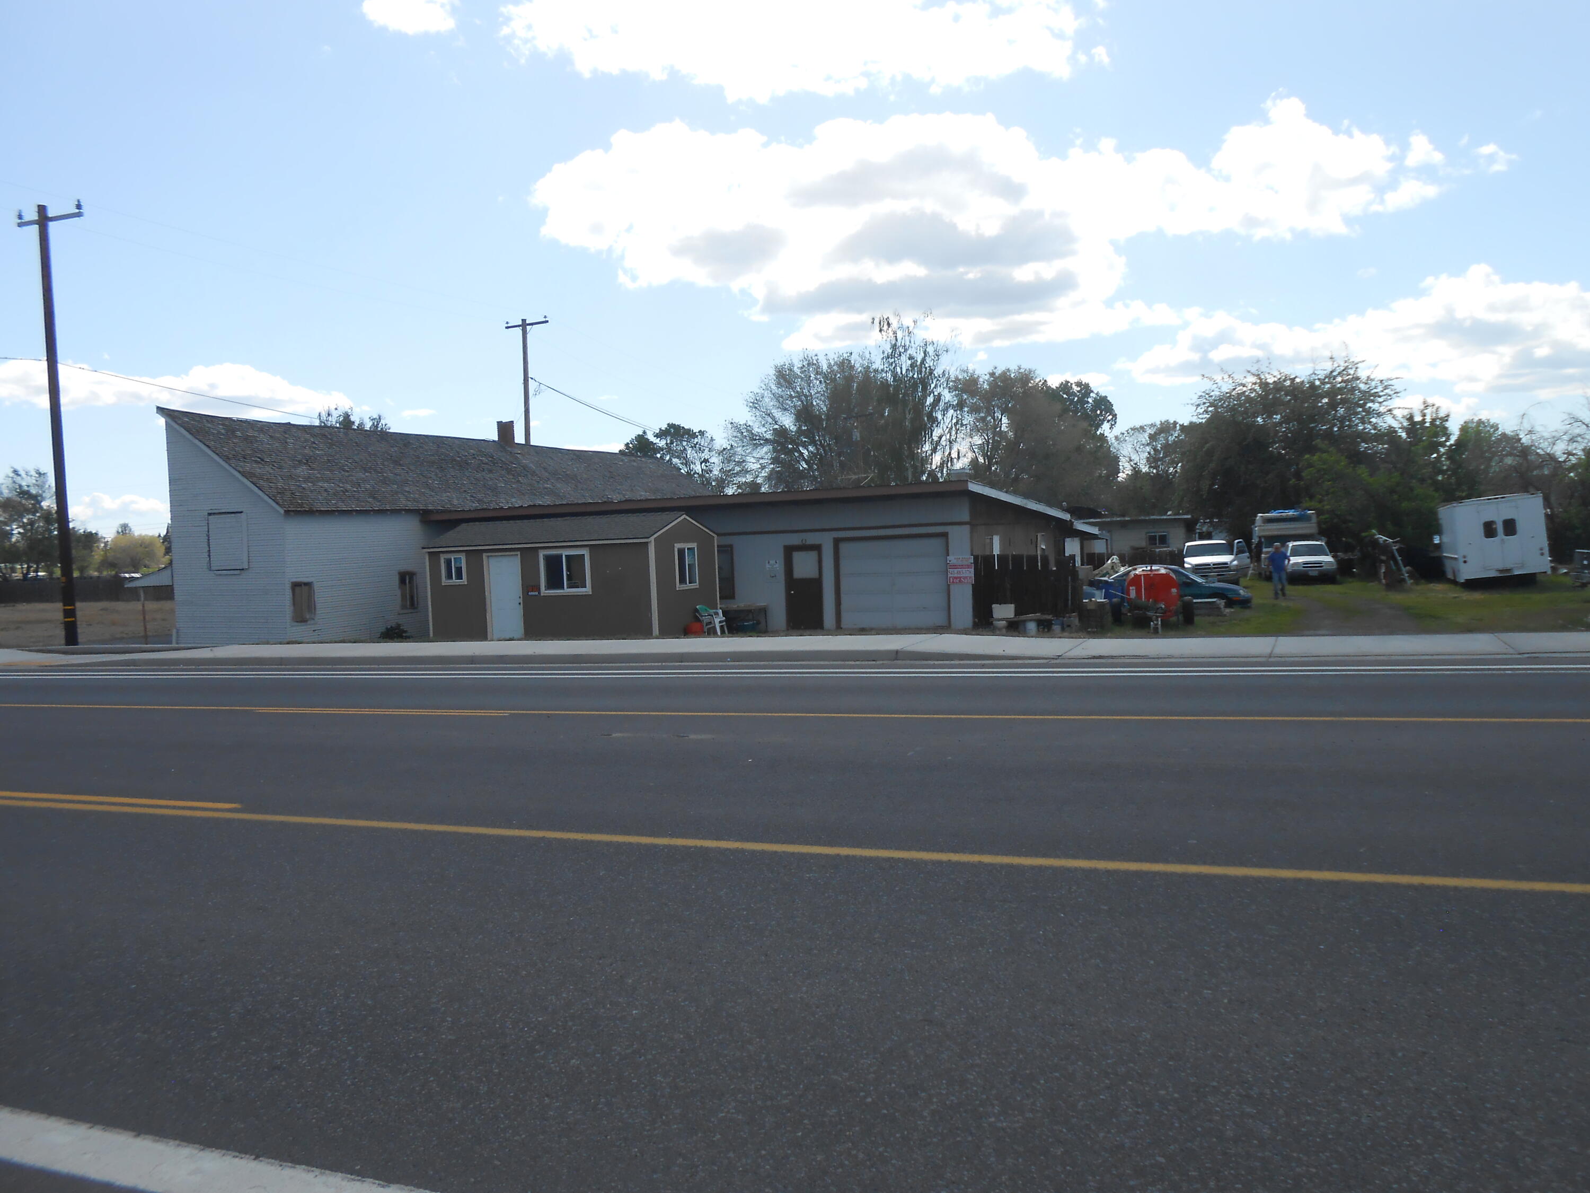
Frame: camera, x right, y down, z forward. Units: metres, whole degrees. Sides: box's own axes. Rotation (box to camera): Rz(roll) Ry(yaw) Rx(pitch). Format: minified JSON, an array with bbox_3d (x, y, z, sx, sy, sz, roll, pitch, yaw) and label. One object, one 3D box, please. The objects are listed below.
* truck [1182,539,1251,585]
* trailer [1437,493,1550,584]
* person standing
[{"bbox_3d":[16.941,-1.452,48.978,2.100,1.850,5.800,-1,3,16],"label":"truck"},{"bbox_3d":[22.860,-1.910,39.300,2.350,2.550,5.200,-6,1,23],"label":"trailer"},{"bbox_3d":[14.921,-0.773,36.800,0.580,1.730,0.420,-1,3,21],"label":"person standing"}]

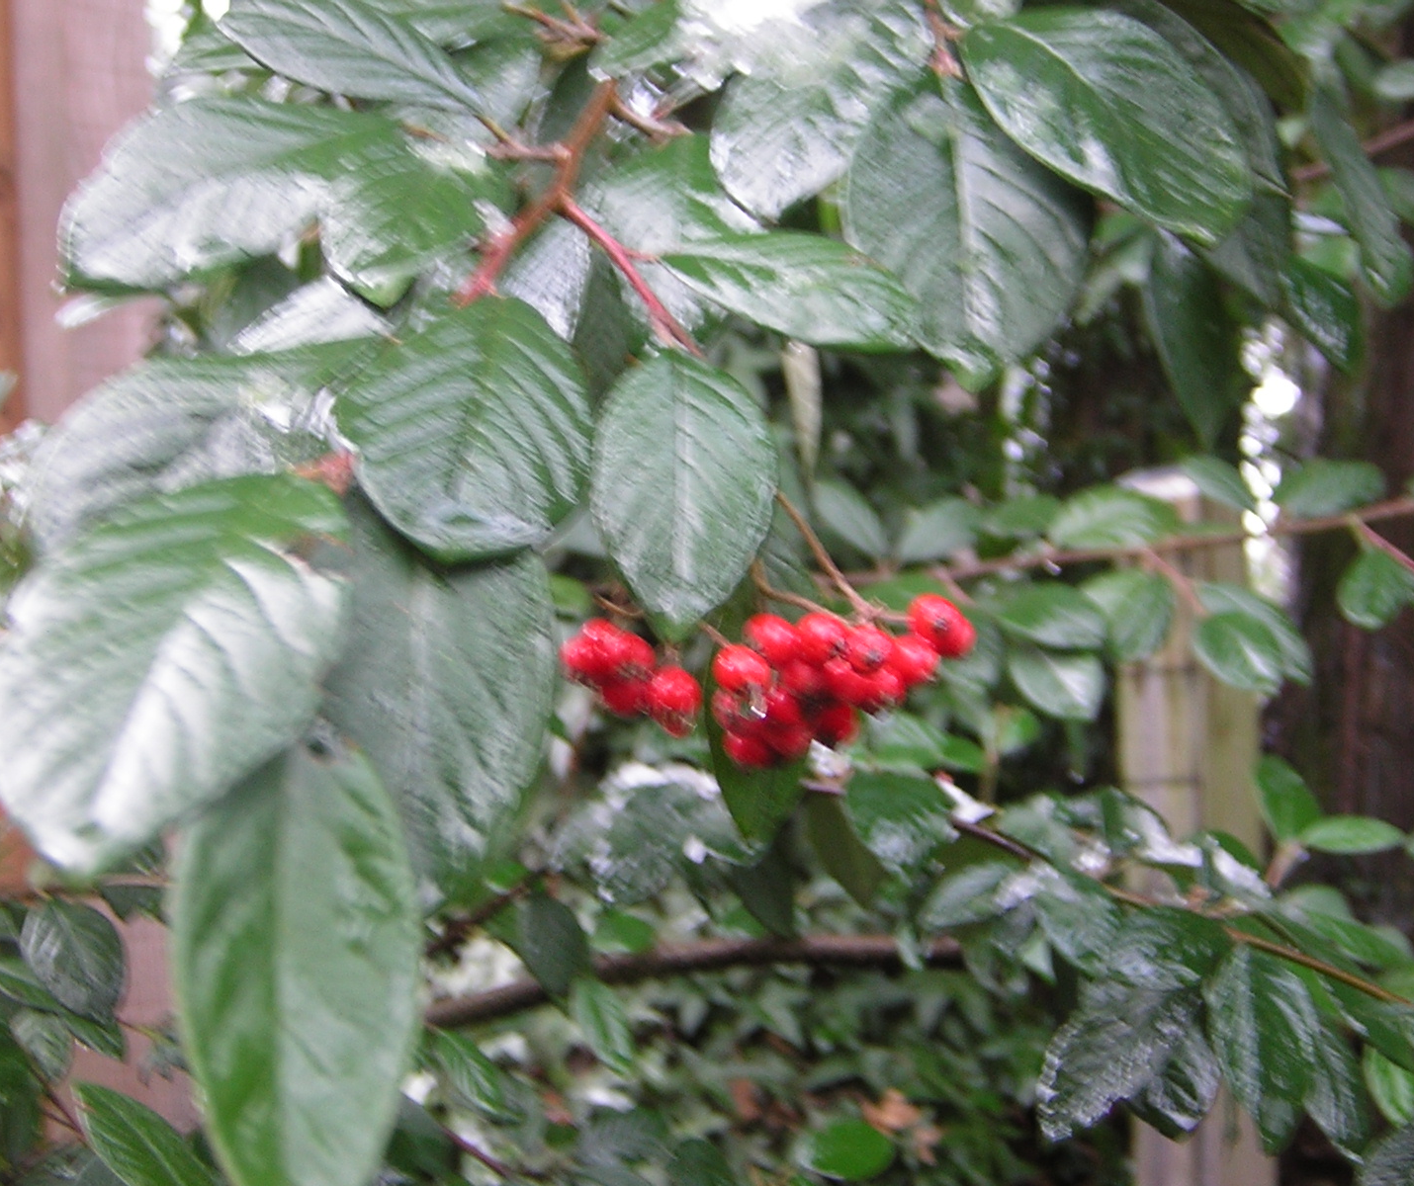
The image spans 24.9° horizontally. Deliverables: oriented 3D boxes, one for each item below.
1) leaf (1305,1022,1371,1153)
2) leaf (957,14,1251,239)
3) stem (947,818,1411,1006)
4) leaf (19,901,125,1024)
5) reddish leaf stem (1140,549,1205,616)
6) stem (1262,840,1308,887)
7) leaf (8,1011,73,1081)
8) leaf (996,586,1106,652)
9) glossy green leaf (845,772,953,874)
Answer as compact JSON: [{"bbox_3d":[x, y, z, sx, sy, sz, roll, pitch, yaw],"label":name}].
[{"bbox_3d":[0.163,0.127,0.830,0.019,0.042,0.007,-14,-24,-16],"label":"leaf"},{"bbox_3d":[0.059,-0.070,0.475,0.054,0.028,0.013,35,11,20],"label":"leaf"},{"bbox_3d":[0.121,0.082,0.820,0.127,0.013,0.013,22,0,3],"label":"stem"},{"bbox_3d":[-0.198,0.116,1.000,0.029,0.042,0.008,-22,-25,-10],"label":"leaf"},{"bbox_3d":[0.116,-0.003,0.800,0.004,0.022,0.004,-42,0,6],"label":"reddish leaf stem"},{"bbox_3d":[0.202,0.095,1.120,0.008,0.017,0.007,27,0,0],"label":"stem"},{"bbox_3d":[-0.218,0.149,1.050,0.021,0.026,0.006,-30,-28,-16],"label":"leaf"},{"bbox_3d":[0.131,0.009,1.220,0.044,0.008,0.026,13,50,13],"label":"leaf"},{"bbox_3d":[0.048,0.056,0.780,0.025,0.030,0.007,-40,-24,-21],"label":"glossy green leaf"}]

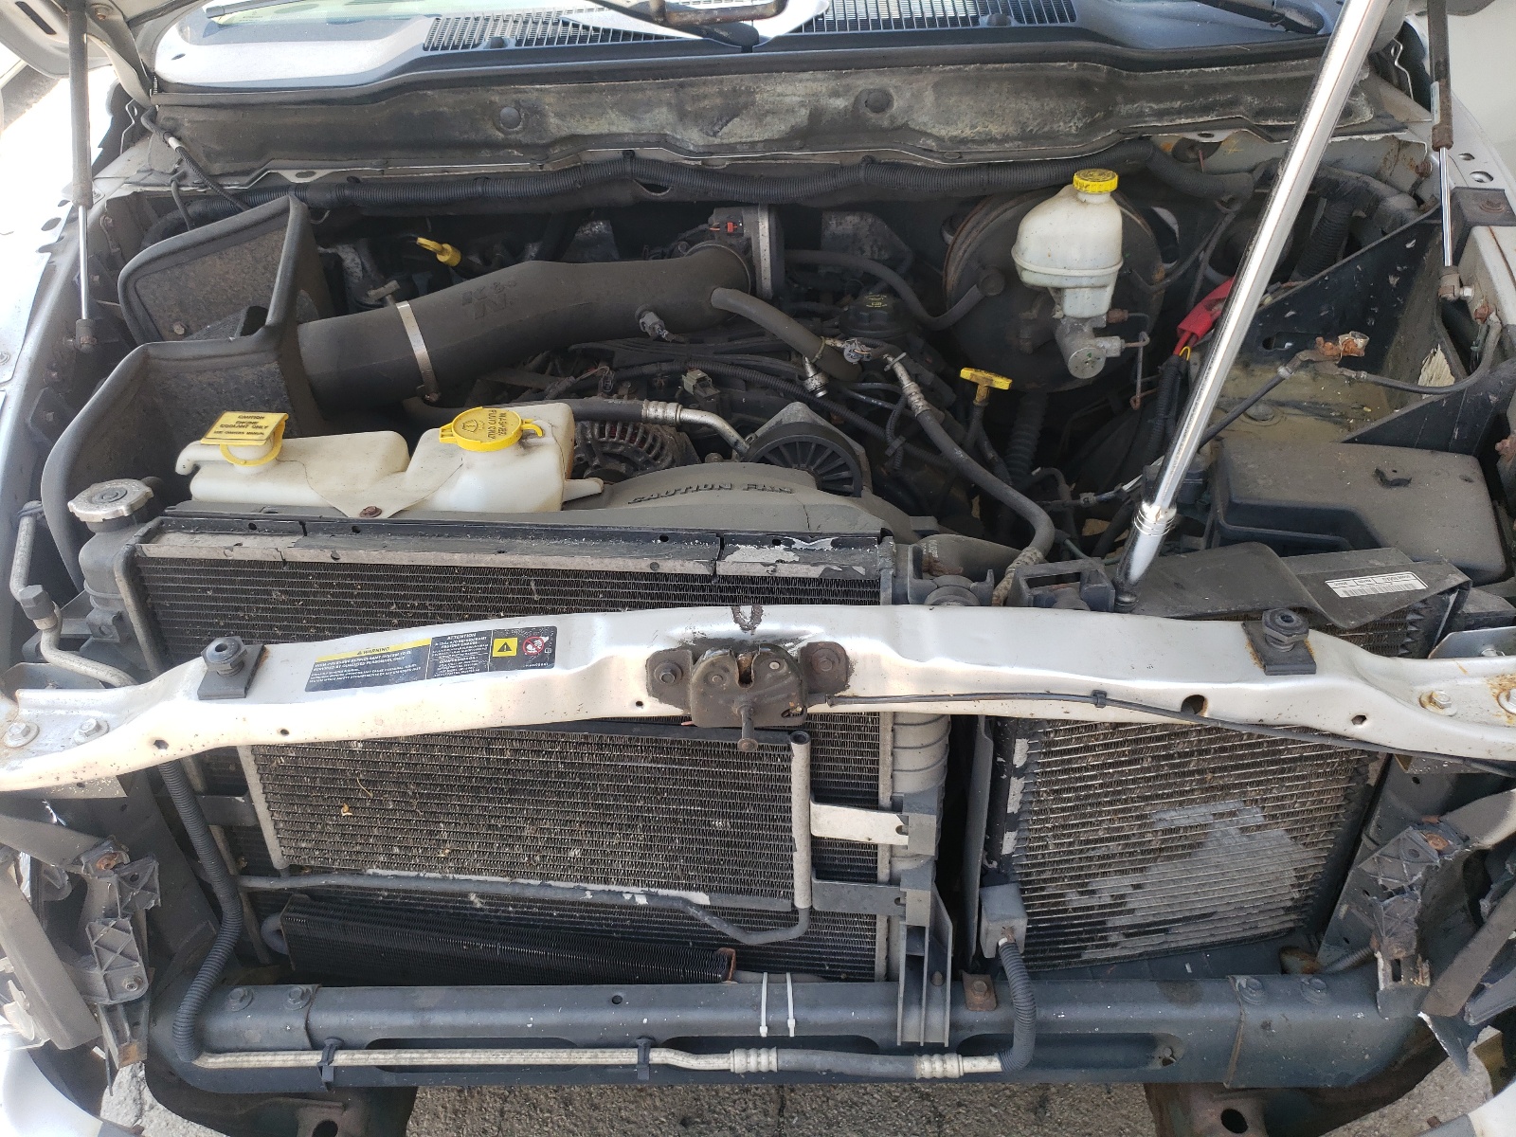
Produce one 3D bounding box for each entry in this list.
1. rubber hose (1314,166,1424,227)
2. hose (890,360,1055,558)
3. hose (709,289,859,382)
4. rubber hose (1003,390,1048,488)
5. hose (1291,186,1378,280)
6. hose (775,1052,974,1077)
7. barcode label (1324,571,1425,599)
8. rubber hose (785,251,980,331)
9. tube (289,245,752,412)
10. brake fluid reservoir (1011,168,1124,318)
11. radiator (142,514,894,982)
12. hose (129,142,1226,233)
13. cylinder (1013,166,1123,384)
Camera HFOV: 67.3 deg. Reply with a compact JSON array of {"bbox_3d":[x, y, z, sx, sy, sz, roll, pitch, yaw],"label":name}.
[{"bbox_3d":[0.758,-0.463,1.420,0.145,0.085,0.070,-1,33,2],"label":"rubber hose"},{"bbox_3d":[0.234,-0.130,1.265,0.140,0.095,0.340,-2,33,2],"label":"hose"},{"bbox_3d":[0.025,-0.253,1.215,0.165,0.080,0.045,13,36,23],"label":"hose"},{"bbox_3d":[0.360,-0.173,1.530,0.048,0.150,0.048,13,-10,-8],"label":"rubber hose"},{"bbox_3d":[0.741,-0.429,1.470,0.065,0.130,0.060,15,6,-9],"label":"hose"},{"bbox_3d":[0.109,0.461,1.060,0.186,0.027,0.024,-1,33,2],"label":"hose"},{"bbox_3d":[0.532,0.014,0.980,0.076,0.002,0.025,-6,33,-6],"label":"barcode label"},{"bbox_3d":[0.161,-0.351,1.440,0.250,0.085,0.100,-2,33,2],"label":"rubber hose"},{"bbox_3d":[-0.242,-0.258,1.208,0.440,0.130,0.120,-11,34,-13],"label":"tube"},{"bbox_3d":[0.356,-0.378,1.320,0.115,0.155,0.130,-2,33,2],"label":"brake fluid reservoir"},{"bbox_3d":[-0.225,0.221,1.171,0.720,0.550,0.055,2,28,9],"label":"radiator"},{"bbox_3d":[-0.071,-0.518,1.530,1.450,0.085,0.120,-2,33,2],"label":"hose"},{"bbox_3d":[0.355,-0.335,1.315,0.122,0.205,0.180,-1,33,2],"label":"cylinder"}]

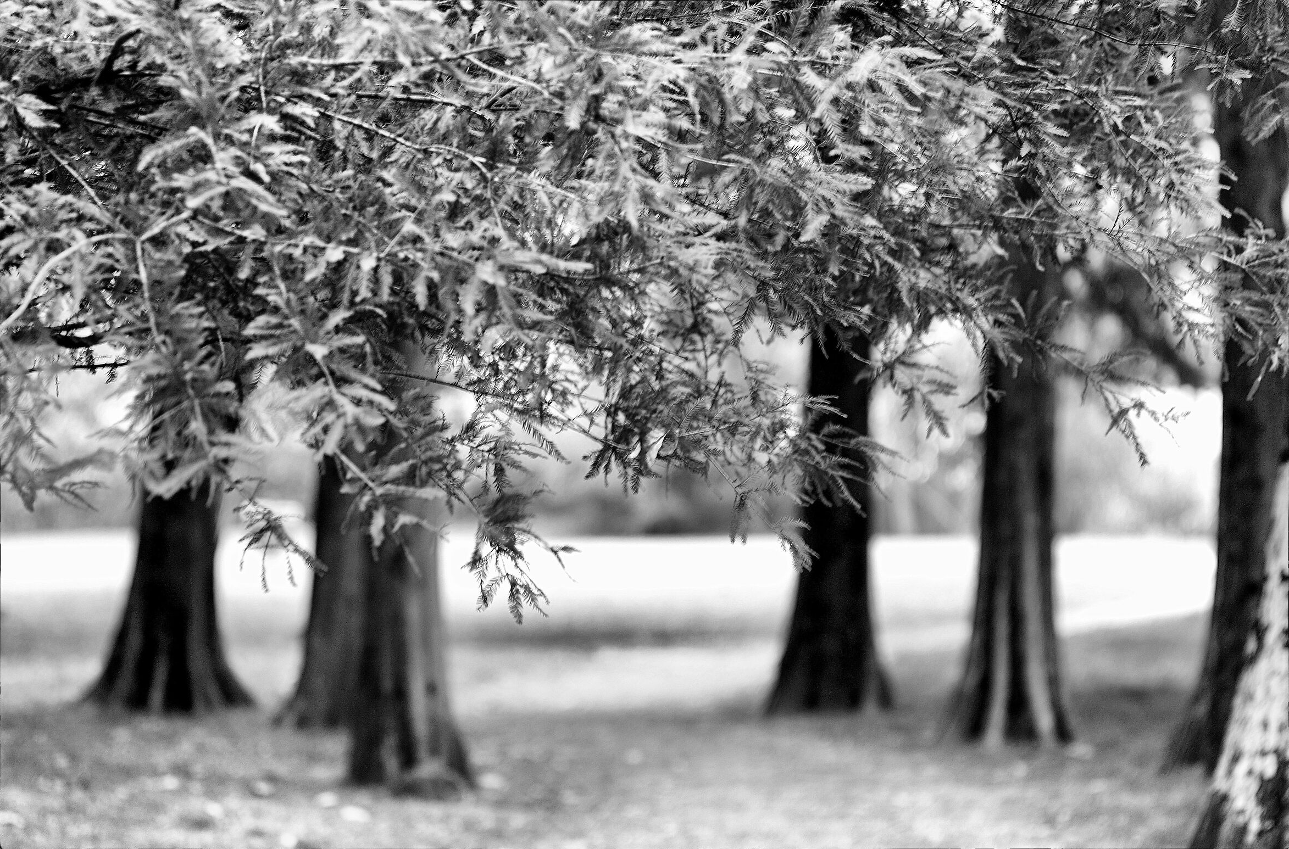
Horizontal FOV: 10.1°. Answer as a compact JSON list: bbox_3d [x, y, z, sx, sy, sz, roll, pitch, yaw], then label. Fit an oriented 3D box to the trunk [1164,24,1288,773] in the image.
[{"bbox_3d":[2.704,-0.121,33.500,0.621,3.517,0.603,0,0,0],"label":"trunk"}]

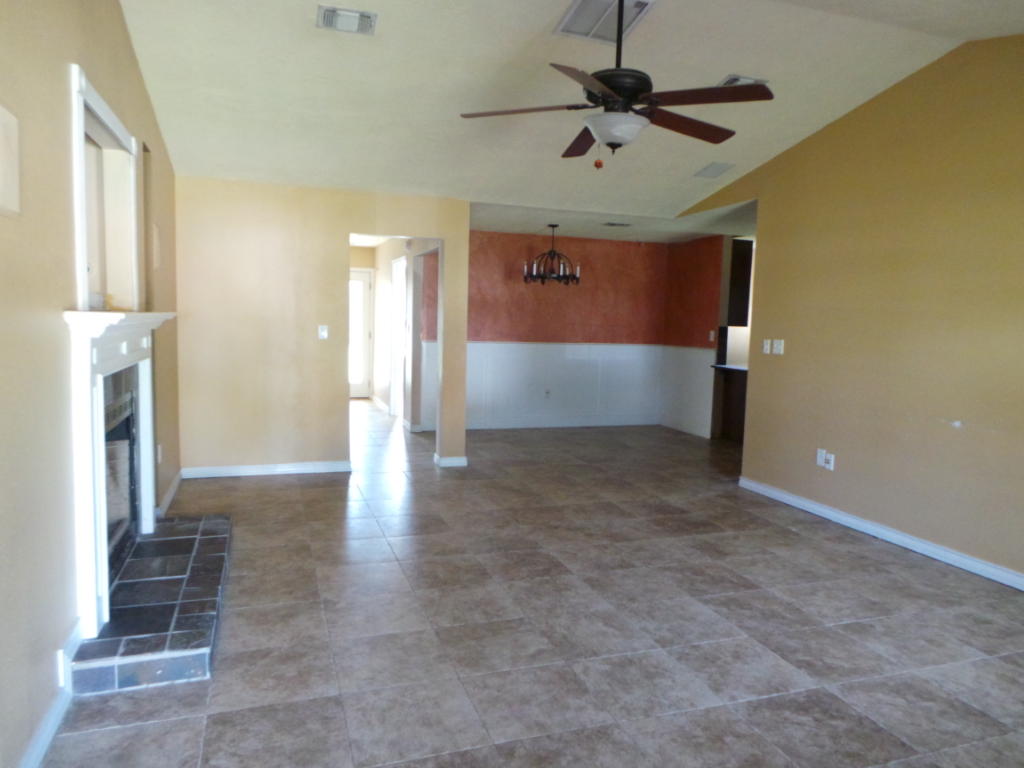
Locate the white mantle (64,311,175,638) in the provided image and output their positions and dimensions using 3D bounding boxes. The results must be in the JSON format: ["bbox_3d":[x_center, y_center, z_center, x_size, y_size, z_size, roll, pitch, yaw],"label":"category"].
[{"bbox_3d":[-1.730,0.294,3.143,0.188,1.229,1.528,0,5,-19],"label":"white mantle"}]

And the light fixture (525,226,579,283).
[{"bbox_3d":[0.475,-1.451,7.632,0.600,0.654,0.600,2,5,0],"label":"light fixture"}]

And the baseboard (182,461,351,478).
[{"bbox_3d":[-2.069,0.734,5.828,1.359,0.090,0.021,0,5,-19],"label":"baseboard"}]

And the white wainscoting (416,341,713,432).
[{"bbox_3d":[0.671,0.073,8.405,3.450,1.119,1.152,0,5,-19],"label":"white wainscoting"}]

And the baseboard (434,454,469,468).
[{"bbox_3d":[-0.569,0.725,6.437,0.271,0.090,0.154,0,5,-19],"label":"baseboard"}]

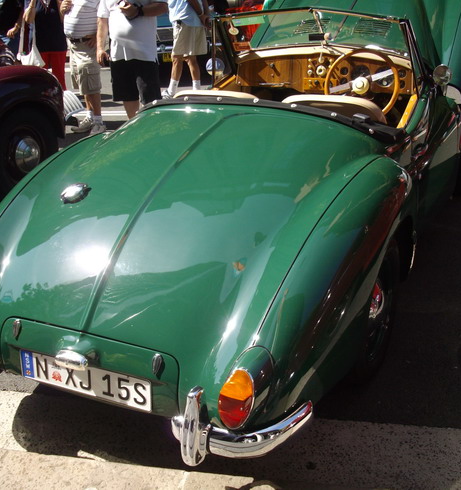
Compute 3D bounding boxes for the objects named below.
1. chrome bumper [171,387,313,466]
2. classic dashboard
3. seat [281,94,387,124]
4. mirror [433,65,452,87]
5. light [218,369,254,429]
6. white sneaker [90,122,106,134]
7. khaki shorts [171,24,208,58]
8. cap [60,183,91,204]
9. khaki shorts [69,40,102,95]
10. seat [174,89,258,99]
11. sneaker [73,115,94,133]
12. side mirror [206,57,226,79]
[{"bbox_3d":[0.028,0.499,2.077,0.360,0.285,0.330,10,26,25],"label":"chrome bumper"},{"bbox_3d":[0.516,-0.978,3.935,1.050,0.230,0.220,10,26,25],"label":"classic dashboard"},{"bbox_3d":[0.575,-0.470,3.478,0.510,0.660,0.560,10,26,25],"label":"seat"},{"bbox_3d":[1.100,-0.879,3.620,0.105,0.110,0.055,13,28,31],"label":"mirror"},{"bbox_3d":[0.022,0.433,1.990,0.115,0.185,0.100,10,26,25],"label":"light"},{"bbox_3d":[-1.255,-1.065,6.638,0.110,0.120,0.295,7,25,20],"label":"white sneaker"},{"bbox_3d":[-0.506,-2.571,8.714,0.360,0.440,0.380,-13,25,-23],"label":"khaki shorts"},{"bbox_3d":[-0.603,-0.194,2.706,0.108,0.045,0.105,-1,41,29],"label":"cap"},{"bbox_3d":[-1.480,-1.804,7.075,0.320,0.570,0.380,-20,29,-36],"label":"khaki shorts"},{"bbox_3d":[0.037,-0.559,3.782,0.500,0.640,0.620,9,26,25],"label":"seat"},{"bbox_3d":[-1.455,-1.196,6.956,0.295,0.120,0.110,-17,27,-29],"label":"sneaker"},{"bbox_3d":[-0.086,-1.036,4.080,0.107,0.110,0.055,0,24,7],"label":"side mirror"}]

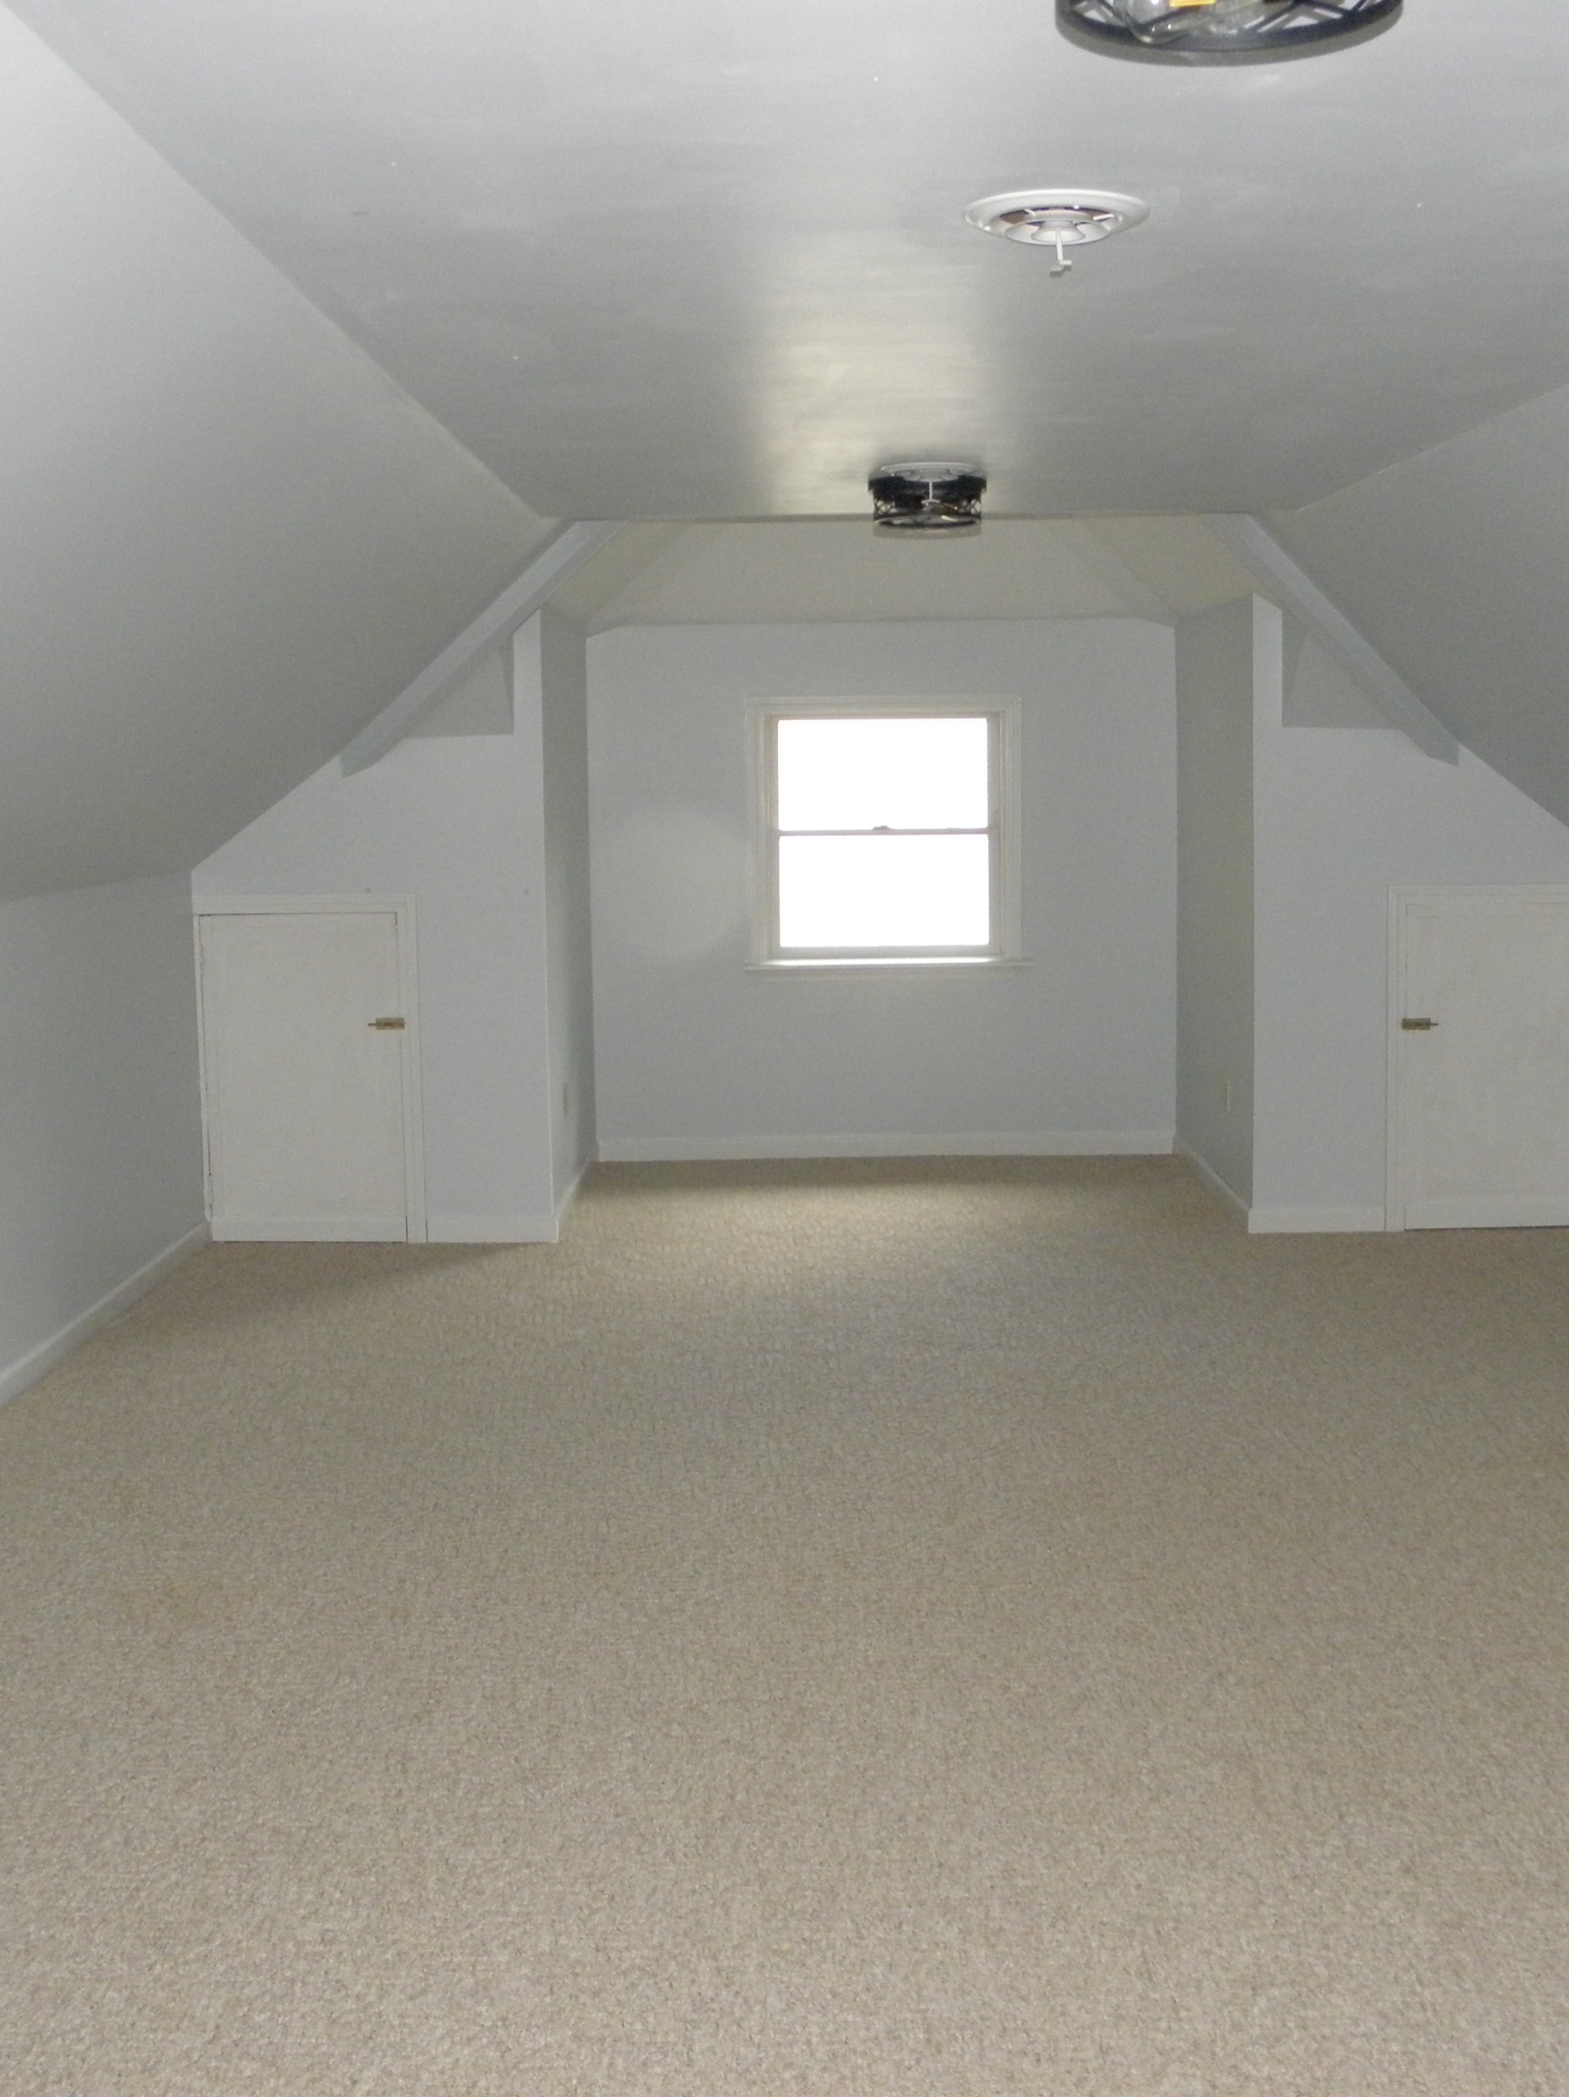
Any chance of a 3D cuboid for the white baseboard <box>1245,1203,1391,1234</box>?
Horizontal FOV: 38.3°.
[{"bbox_3d":[1.746,0.559,7.423,0.453,0.086,0.016,-1,7,1],"label":"white baseboard"}]

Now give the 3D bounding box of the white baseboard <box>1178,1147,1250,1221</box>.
[{"bbox_3d":[1.526,0.468,8.160,0.016,0.088,1.498,-1,7,1],"label":"white baseboard"}]

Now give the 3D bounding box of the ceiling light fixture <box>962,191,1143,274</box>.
[{"bbox_3d":[0.322,-0.954,2.669,0.216,0.060,0.217,-1,7,1],"label":"ceiling light fixture"}]

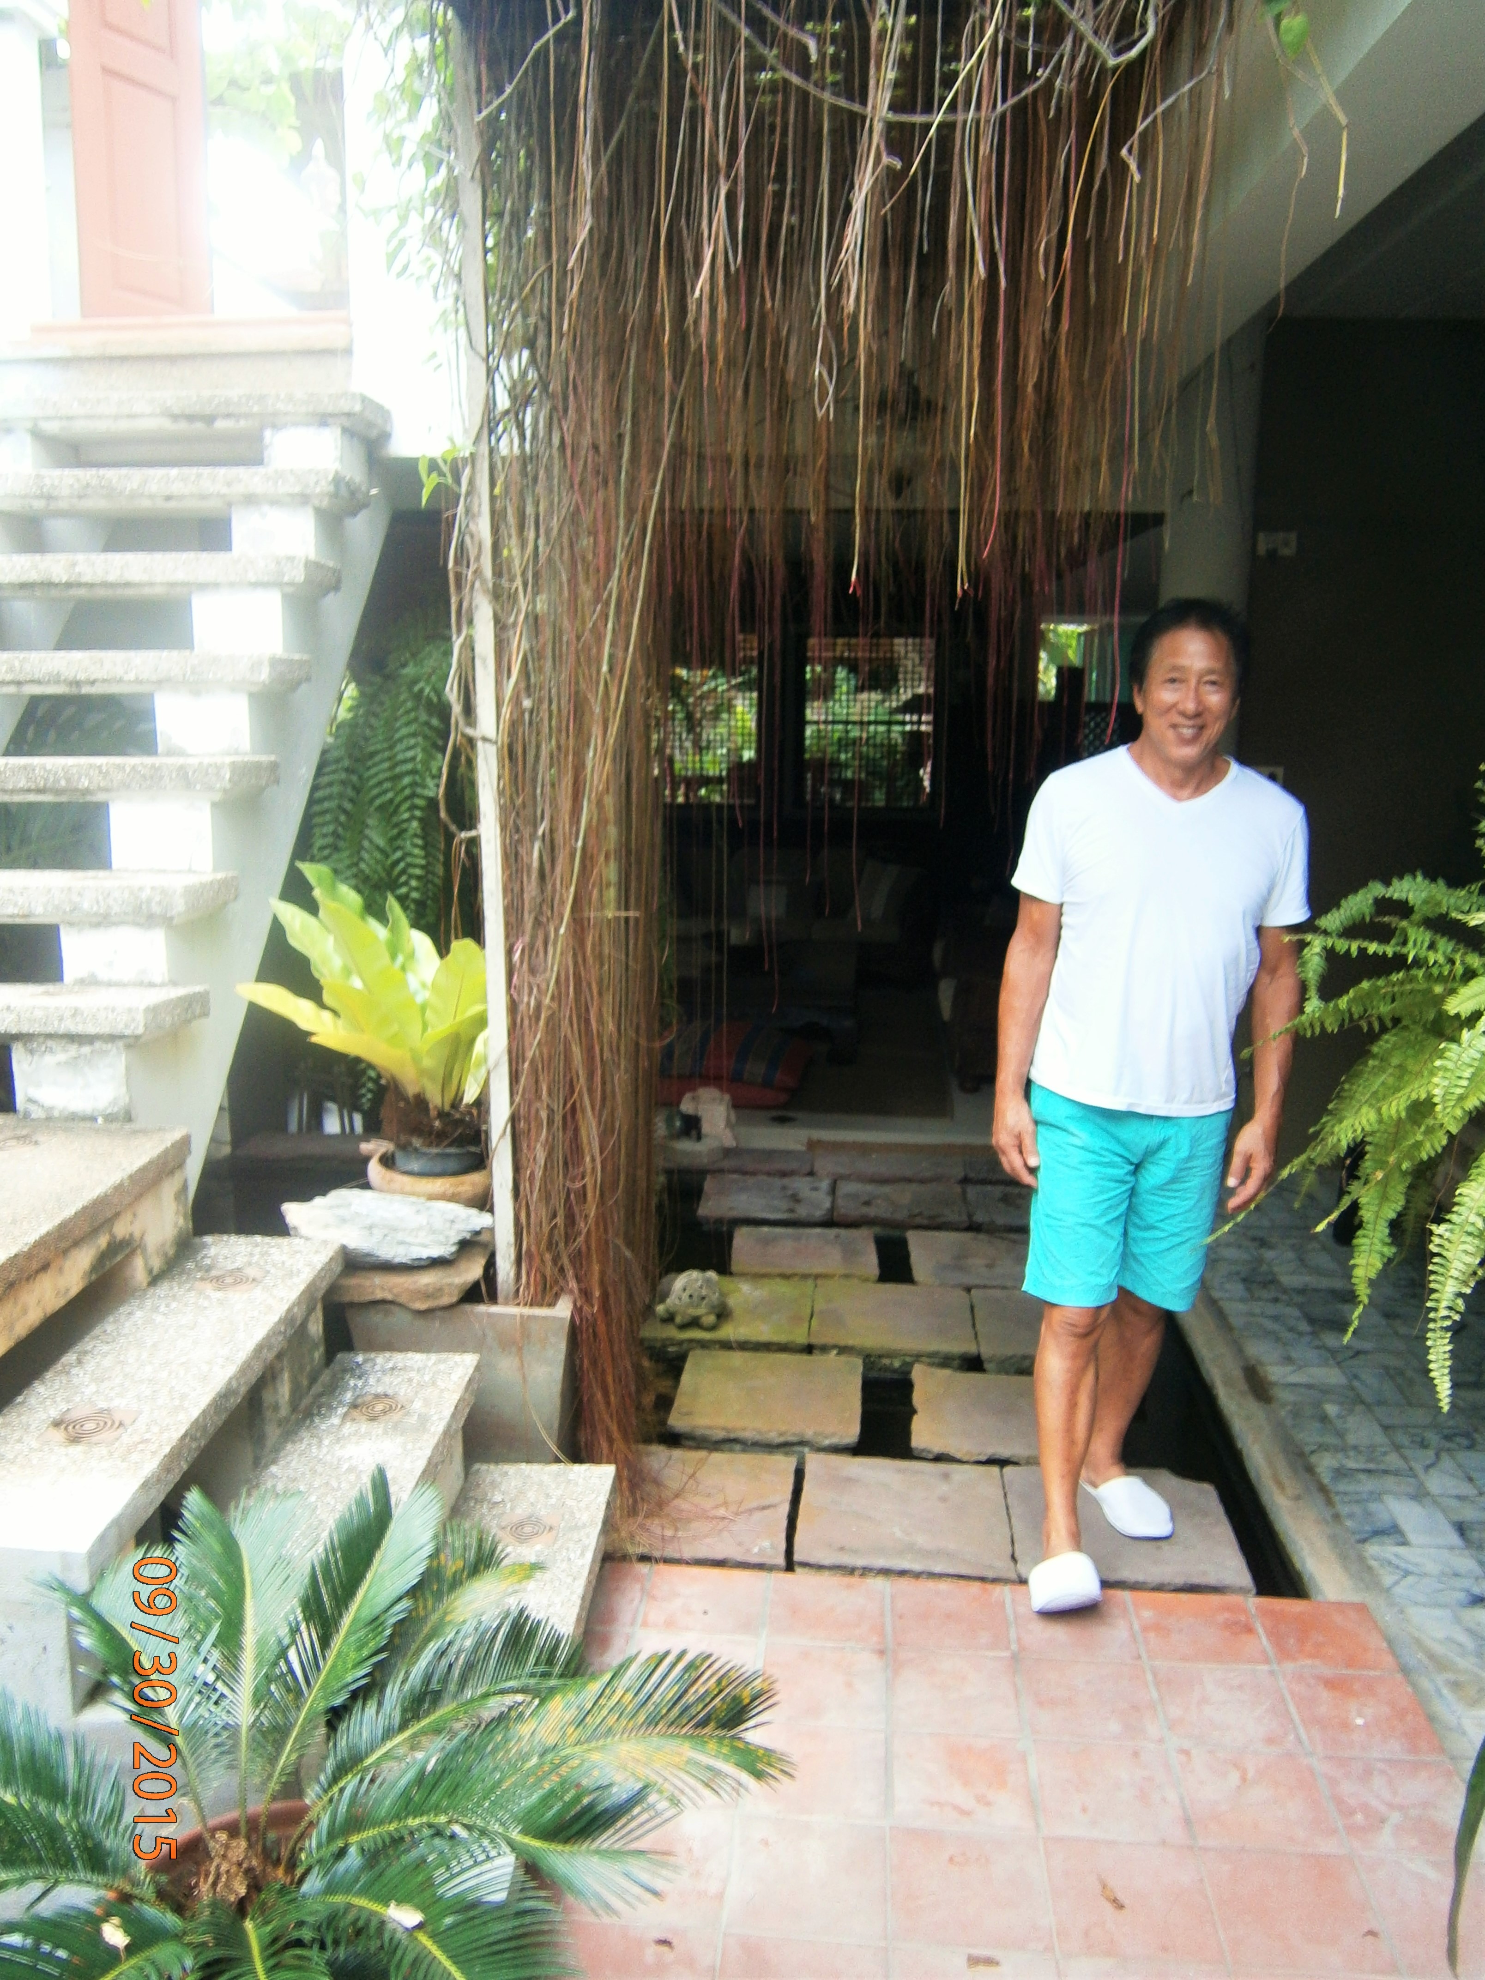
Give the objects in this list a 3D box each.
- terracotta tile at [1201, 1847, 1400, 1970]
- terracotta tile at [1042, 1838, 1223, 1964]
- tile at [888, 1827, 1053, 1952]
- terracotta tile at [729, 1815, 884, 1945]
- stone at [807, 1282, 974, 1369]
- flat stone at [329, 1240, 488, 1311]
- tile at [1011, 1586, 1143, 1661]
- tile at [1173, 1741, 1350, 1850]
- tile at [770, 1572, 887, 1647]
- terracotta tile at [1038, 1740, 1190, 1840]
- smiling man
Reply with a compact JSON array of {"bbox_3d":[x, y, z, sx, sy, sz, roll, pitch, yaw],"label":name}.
[{"bbox_3d":[0.705,1.180,1.892,0.198,0.020,0.198,1,10,5],"label":"terracotta tile"},{"bbox_3d":[0.507,1.203,1.952,0.200,0.020,0.198,1,11,5],"label":"terracotta tile"},{"bbox_3d":[0.293,1.176,1.939,0.198,0.015,0.194,1,10,6],"label":"tile"},{"bbox_3d":[0.089,1.170,1.947,0.198,0.020,0.198,1,10,5],"label":"terracotta tile"},{"bbox_3d":[0.384,0.850,3.776,0.400,0.045,0.385,1,11,5],"label":"stone"},{"bbox_3d":[-0.683,0.571,3.077,0.310,0.065,0.290,1,11,5],"label":"flat stone"},{"bbox_3d":[0.554,1.072,2.500,0.197,0.020,0.194,1,11,5],"label":"tile"},{"bbox_3d":[0.735,1.168,2.130,0.200,0.020,0.198,1,11,5],"label":"tile"},{"bbox_3d":[0.147,1.068,2.550,0.198,0.015,0.190,1,10,6],"label":"tile"},{"bbox_3d":[0.526,1.165,2.150,0.200,0.020,0.198,1,11,5],"label":"terracotta tile"},{"bbox_3d":[0.716,0.183,2.600,0.550,1.690,0.430,2,11,12],"label":"smiling man"}]

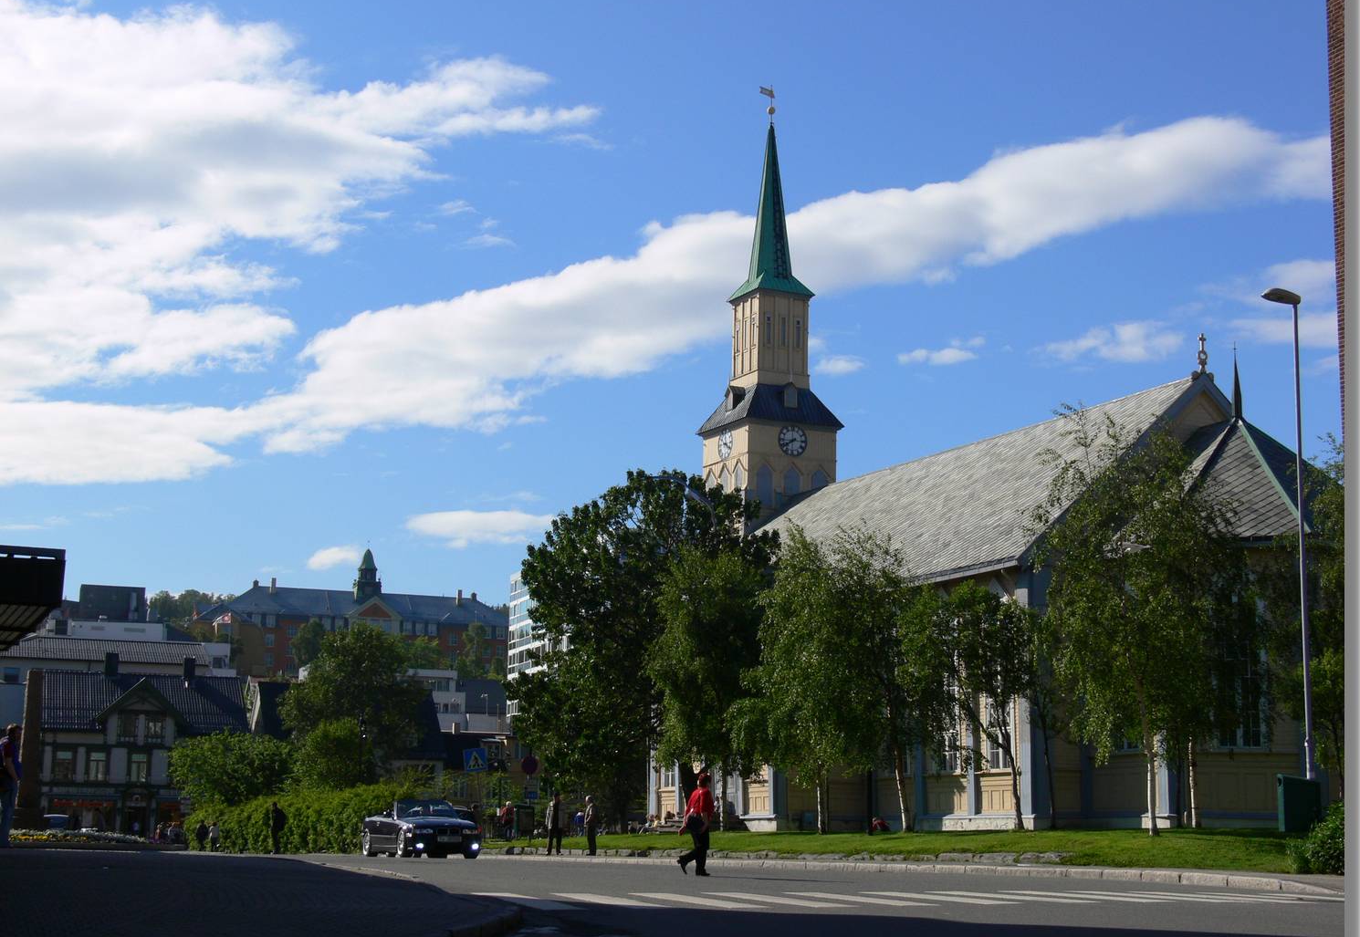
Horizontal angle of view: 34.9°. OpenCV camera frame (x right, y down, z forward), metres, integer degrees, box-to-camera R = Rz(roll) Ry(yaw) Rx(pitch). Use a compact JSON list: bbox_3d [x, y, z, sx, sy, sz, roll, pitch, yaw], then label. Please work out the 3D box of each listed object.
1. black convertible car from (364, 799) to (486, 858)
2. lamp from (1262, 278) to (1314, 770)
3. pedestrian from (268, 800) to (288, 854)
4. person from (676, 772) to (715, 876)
[{"bbox_3d":[-5.751,8.010,48.094,1.710,1.340,4.430,5,-11,-24],"label":"black convertible car"},{"bbox_3d":[9.980,1.400,35.672,0.800,9.081,0.300,5,-11,-21],"label":"lamp"},{"bbox_3d":[-13.363,11.976,71.958,0.450,1.730,0.500,5,-11,-23],"label":"pedestrian"},{"bbox_3d":[0.270,5.882,35.762,0.600,1.690,0.530,4,-10,-17],"label":"person"}]

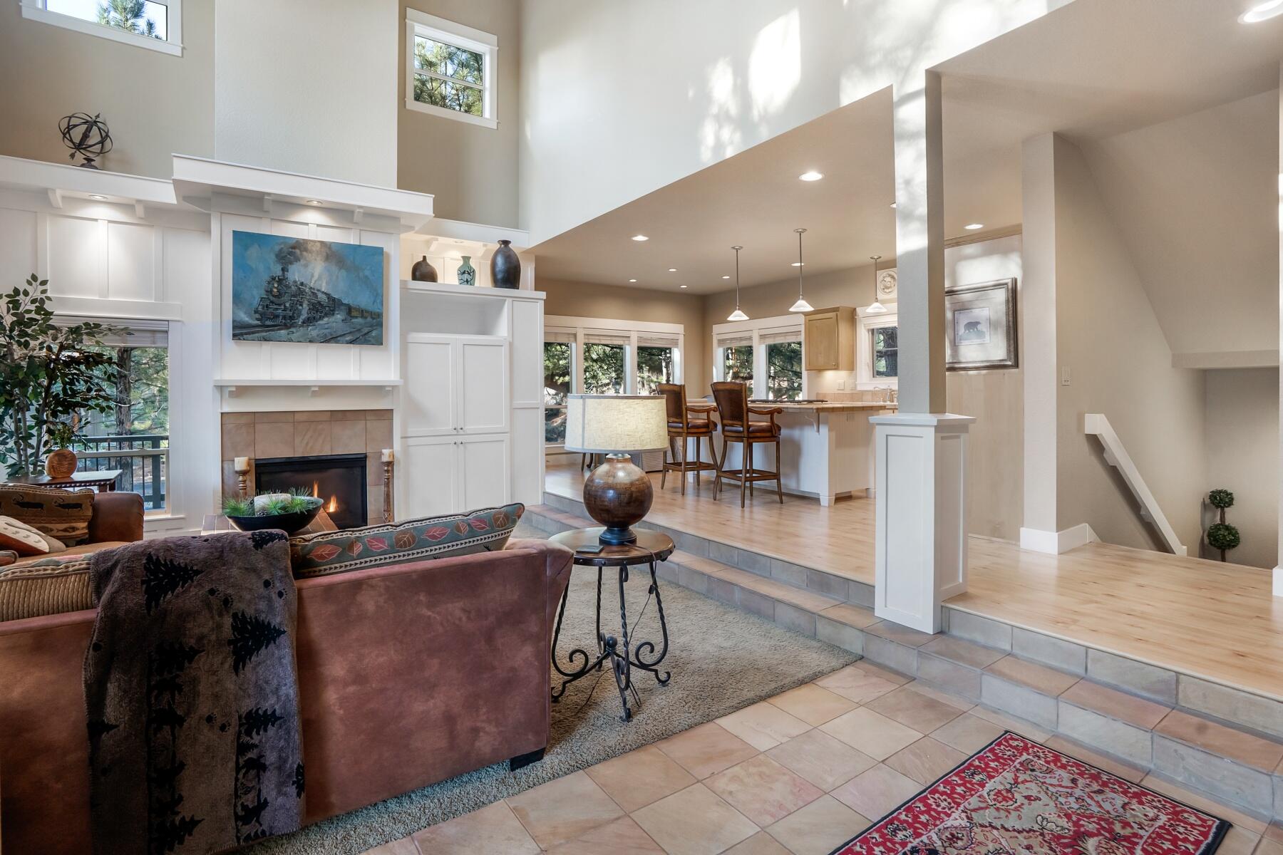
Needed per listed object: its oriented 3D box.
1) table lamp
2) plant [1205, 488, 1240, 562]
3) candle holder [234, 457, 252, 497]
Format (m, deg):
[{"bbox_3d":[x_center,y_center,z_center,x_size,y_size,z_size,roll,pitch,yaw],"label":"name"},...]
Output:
[{"bbox_3d":[-0.112,0.183,2.590,0.465,0.660,0.465,0,3,0],"label":"table lamp"},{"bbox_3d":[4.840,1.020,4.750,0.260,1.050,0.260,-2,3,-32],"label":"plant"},{"bbox_3d":[-3.320,0.665,4.750,0.125,0.830,0.125,-2,3,-32],"label":"candle holder"}]

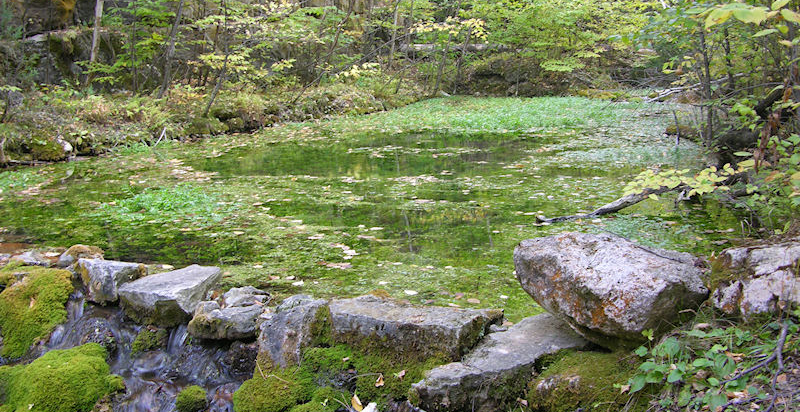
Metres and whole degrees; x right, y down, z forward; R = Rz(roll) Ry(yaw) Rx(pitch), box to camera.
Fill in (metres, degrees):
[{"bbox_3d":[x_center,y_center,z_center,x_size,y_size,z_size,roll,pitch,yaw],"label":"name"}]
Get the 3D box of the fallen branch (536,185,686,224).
[{"bbox_3d":[1.455,-0.047,5.566,1.200,0.180,0.160,-6,13,-24],"label":"fallen branch"}]

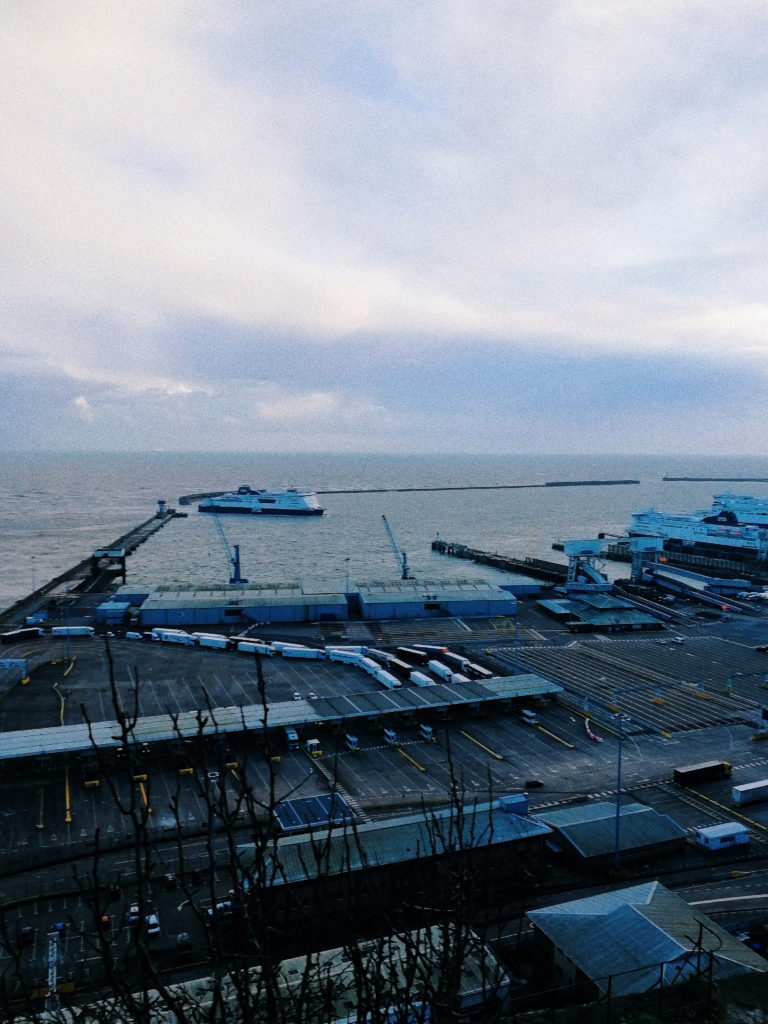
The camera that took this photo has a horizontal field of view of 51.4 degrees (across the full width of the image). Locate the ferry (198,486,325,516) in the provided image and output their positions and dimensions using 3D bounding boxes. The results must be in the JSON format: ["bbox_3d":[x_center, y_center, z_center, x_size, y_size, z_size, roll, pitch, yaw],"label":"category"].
[{"bbox_3d":[-164.700,-15.470,1096.010,182.080,35.000,28.000,2,5,14],"label":"ferry"}]

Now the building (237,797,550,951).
[{"bbox_3d":[2.440,64.890,151.890,59.290,11.130,15.610,-1,5,-21],"label":"building"}]

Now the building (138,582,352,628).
[{"bbox_3d":[-68.700,45.510,402.760,96.660,10.000,52.000,0,4,-8],"label":"building"}]

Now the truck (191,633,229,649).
[{"bbox_3d":[-73.960,53.600,336.790,16.500,4.000,2.550,2,5,18],"label":"truck"}]

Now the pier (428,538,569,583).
[{"bbox_3d":[86.580,36.480,616.450,14.000,9.000,182.000,-2,5,-24],"label":"pier"}]

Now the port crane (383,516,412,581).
[{"bbox_3d":[8.570,22.650,497.140,19.000,42.000,10.000,0,4,-8],"label":"port crane"}]

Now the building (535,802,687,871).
[{"bbox_3d":[47.440,67.080,168.990,24.730,4.720,19.170,-1,5,-21],"label":"building"}]

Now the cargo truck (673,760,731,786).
[{"bbox_3d":[79.730,65.300,199.370,16.500,4.000,2.550,-2,5,-25],"label":"cargo truck"}]

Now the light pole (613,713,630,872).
[{"bbox_3d":[45.890,54.650,155.400,3.000,31.590,3.000,0,4,0],"label":"light pole"}]

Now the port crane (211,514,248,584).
[{"bbox_3d":[-93.270,22.700,481.240,23.000,43.000,11.000,0,4,-8],"label":"port crane"}]

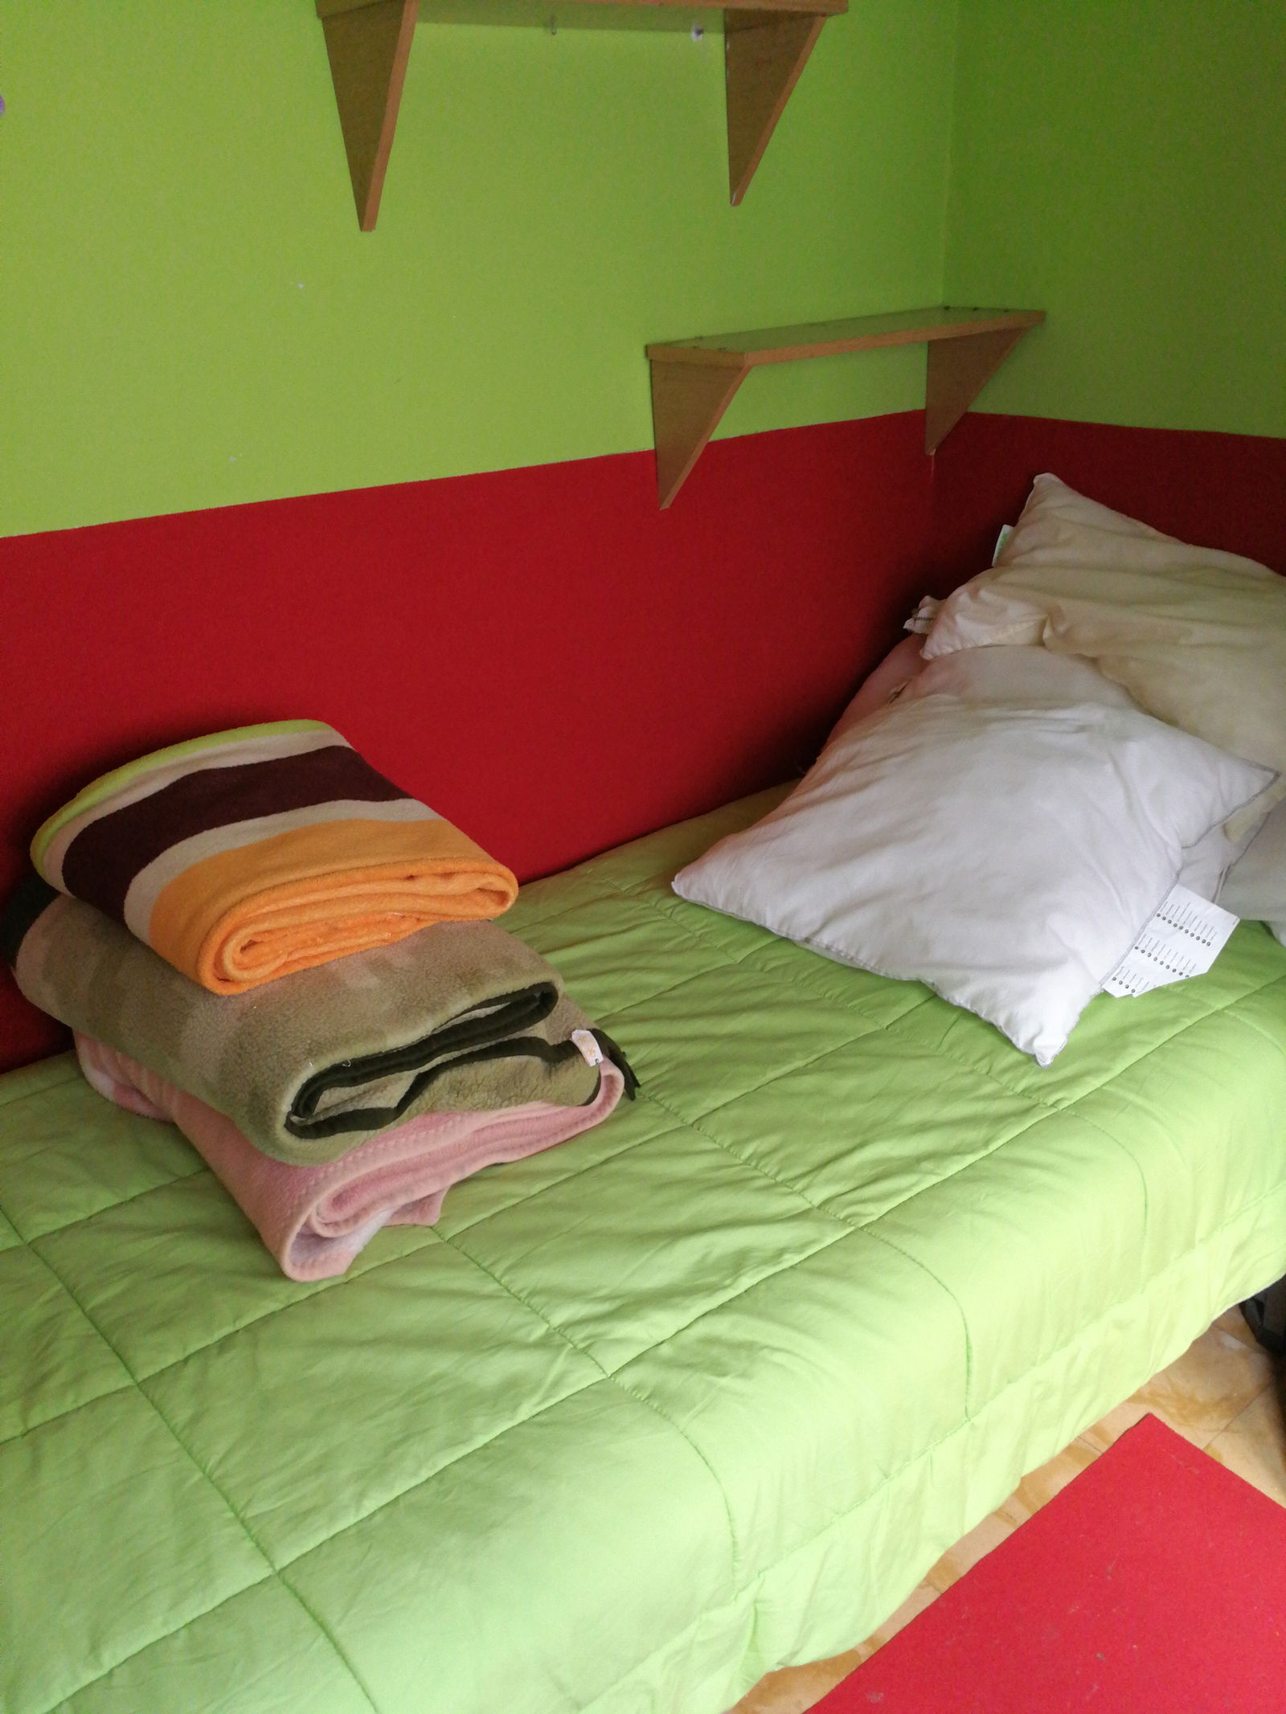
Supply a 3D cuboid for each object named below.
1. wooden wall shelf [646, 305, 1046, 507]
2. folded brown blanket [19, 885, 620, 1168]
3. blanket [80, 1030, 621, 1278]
[{"bbox_3d":[0.305,-0.646,1.930,0.585,0.220,0.202,-21,31,-32],"label":"wooden wall shelf"},{"bbox_3d":[-0.367,0.146,1.479,0.517,0.161,0.439,21,35,41],"label":"folded brown blanket"},{"bbox_3d":[-0.334,0.214,1.496,0.400,0.107,0.517,-24,32,-36],"label":"blanket"}]

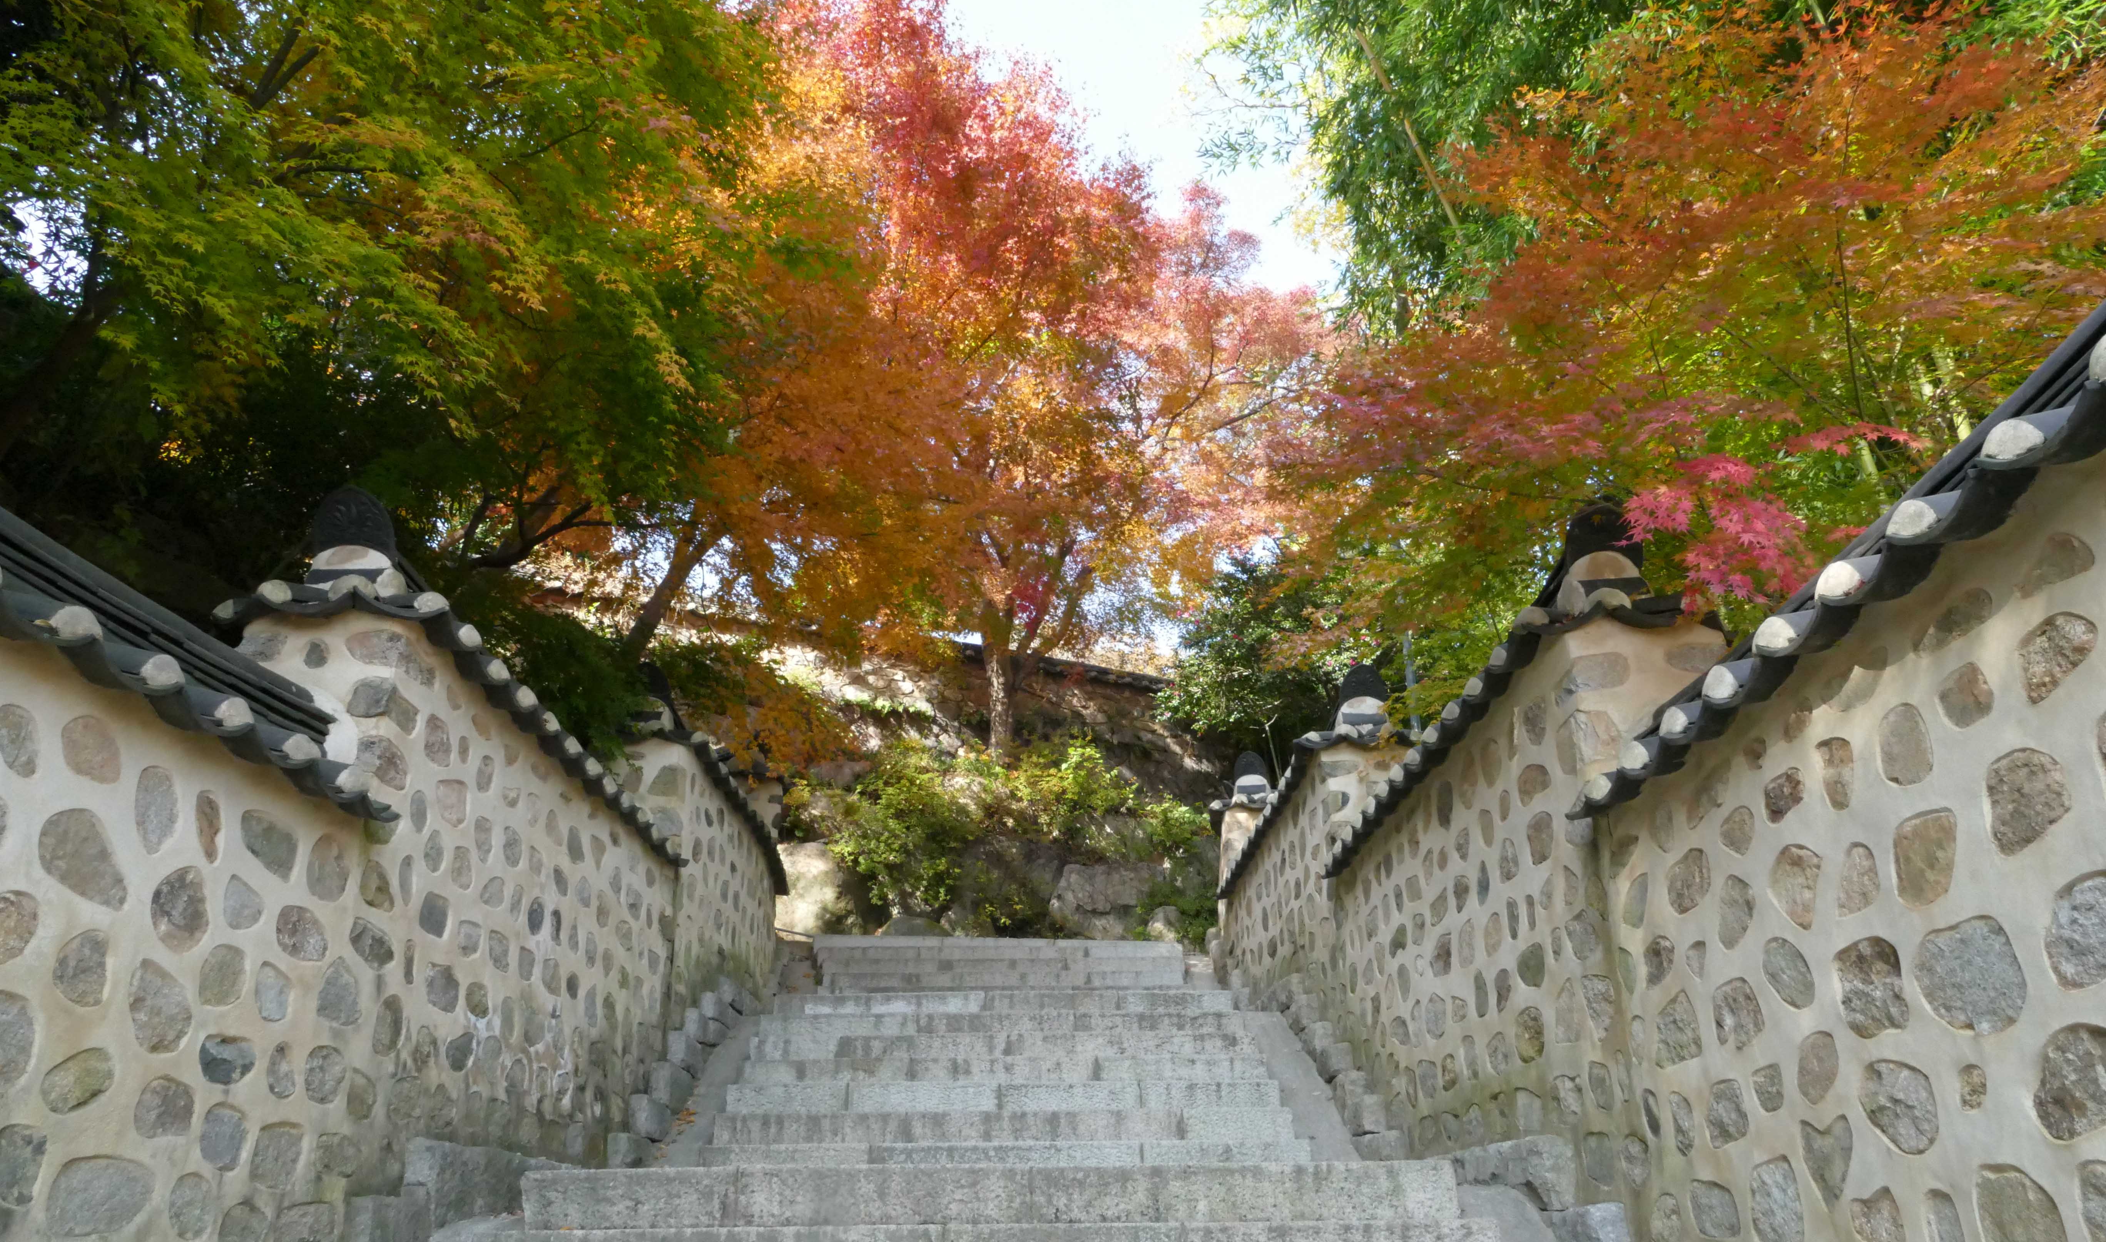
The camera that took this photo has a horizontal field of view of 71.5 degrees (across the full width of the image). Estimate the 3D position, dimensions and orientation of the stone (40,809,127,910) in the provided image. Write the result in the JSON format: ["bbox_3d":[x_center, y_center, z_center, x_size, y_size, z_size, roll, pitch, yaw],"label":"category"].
[{"bbox_3d":[-2.033,0.492,3.044,0.108,0.174,0.288,-1,-23,3],"label":"stone"}]

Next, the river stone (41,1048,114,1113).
[{"bbox_3d":[-1.896,0.876,2.791,0.100,0.120,0.197,-1,-22,0],"label":"river stone"}]

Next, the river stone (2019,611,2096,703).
[{"bbox_3d":[1.607,0.056,2.293,0.089,0.152,0.172,0,-23,-1],"label":"river stone"}]

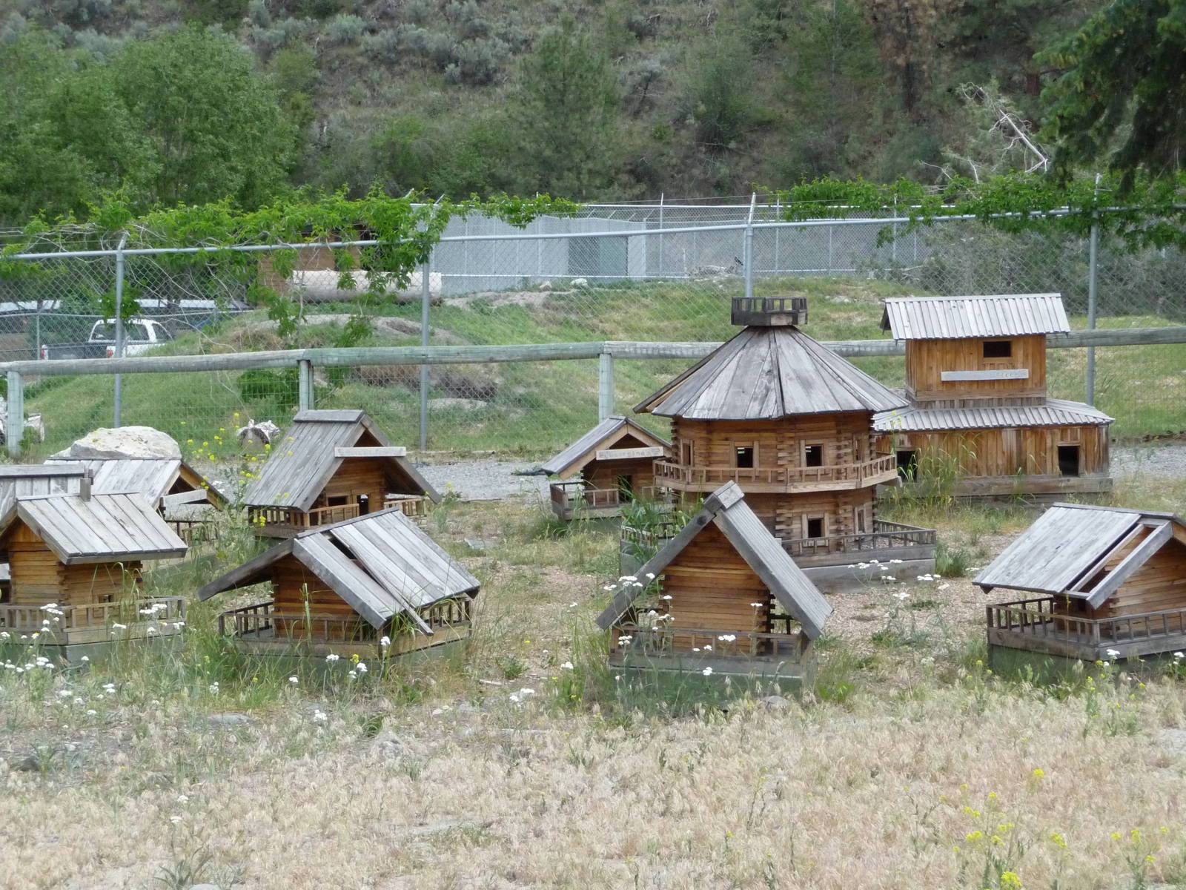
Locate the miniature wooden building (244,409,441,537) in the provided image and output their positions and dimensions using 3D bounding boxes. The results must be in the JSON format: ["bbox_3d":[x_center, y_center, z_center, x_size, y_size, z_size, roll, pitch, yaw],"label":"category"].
[{"bbox_3d":[-1.472,0.161,22.287,0.854,0.722,0.837,-1,3,-28],"label":"miniature wooden building"}]

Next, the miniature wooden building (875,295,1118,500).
[{"bbox_3d":[2.570,-0.340,26.300,1.760,1.340,1.350,0,3,-2],"label":"miniature wooden building"}]

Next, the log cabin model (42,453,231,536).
[{"bbox_3d":[-2.646,0.351,21.190,0.899,0.544,0.869,2,3,28],"label":"log cabin model"}]

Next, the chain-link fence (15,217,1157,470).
[{"bbox_3d":[-0.260,-0.930,33.800,10.800,1.950,0.100,1,3,18],"label":"chain-link fence"}]

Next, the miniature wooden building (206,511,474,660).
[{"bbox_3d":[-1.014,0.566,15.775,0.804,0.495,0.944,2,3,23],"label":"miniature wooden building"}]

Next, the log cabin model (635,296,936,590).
[{"bbox_3d":[0.945,-0.025,19.700,1.380,1.480,1.380,0,3,-18],"label":"log cabin model"}]

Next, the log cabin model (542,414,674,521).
[{"bbox_3d":[0.150,0.142,24.288,0.842,0.620,0.896,0,3,-7],"label":"log cabin model"}]

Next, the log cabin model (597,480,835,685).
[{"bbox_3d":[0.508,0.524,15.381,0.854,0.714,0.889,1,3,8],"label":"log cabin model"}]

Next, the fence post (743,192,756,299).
[{"bbox_3d":[1.360,-1.090,33.300,0.070,2.190,0.160,1,3,18],"label":"fence post"}]

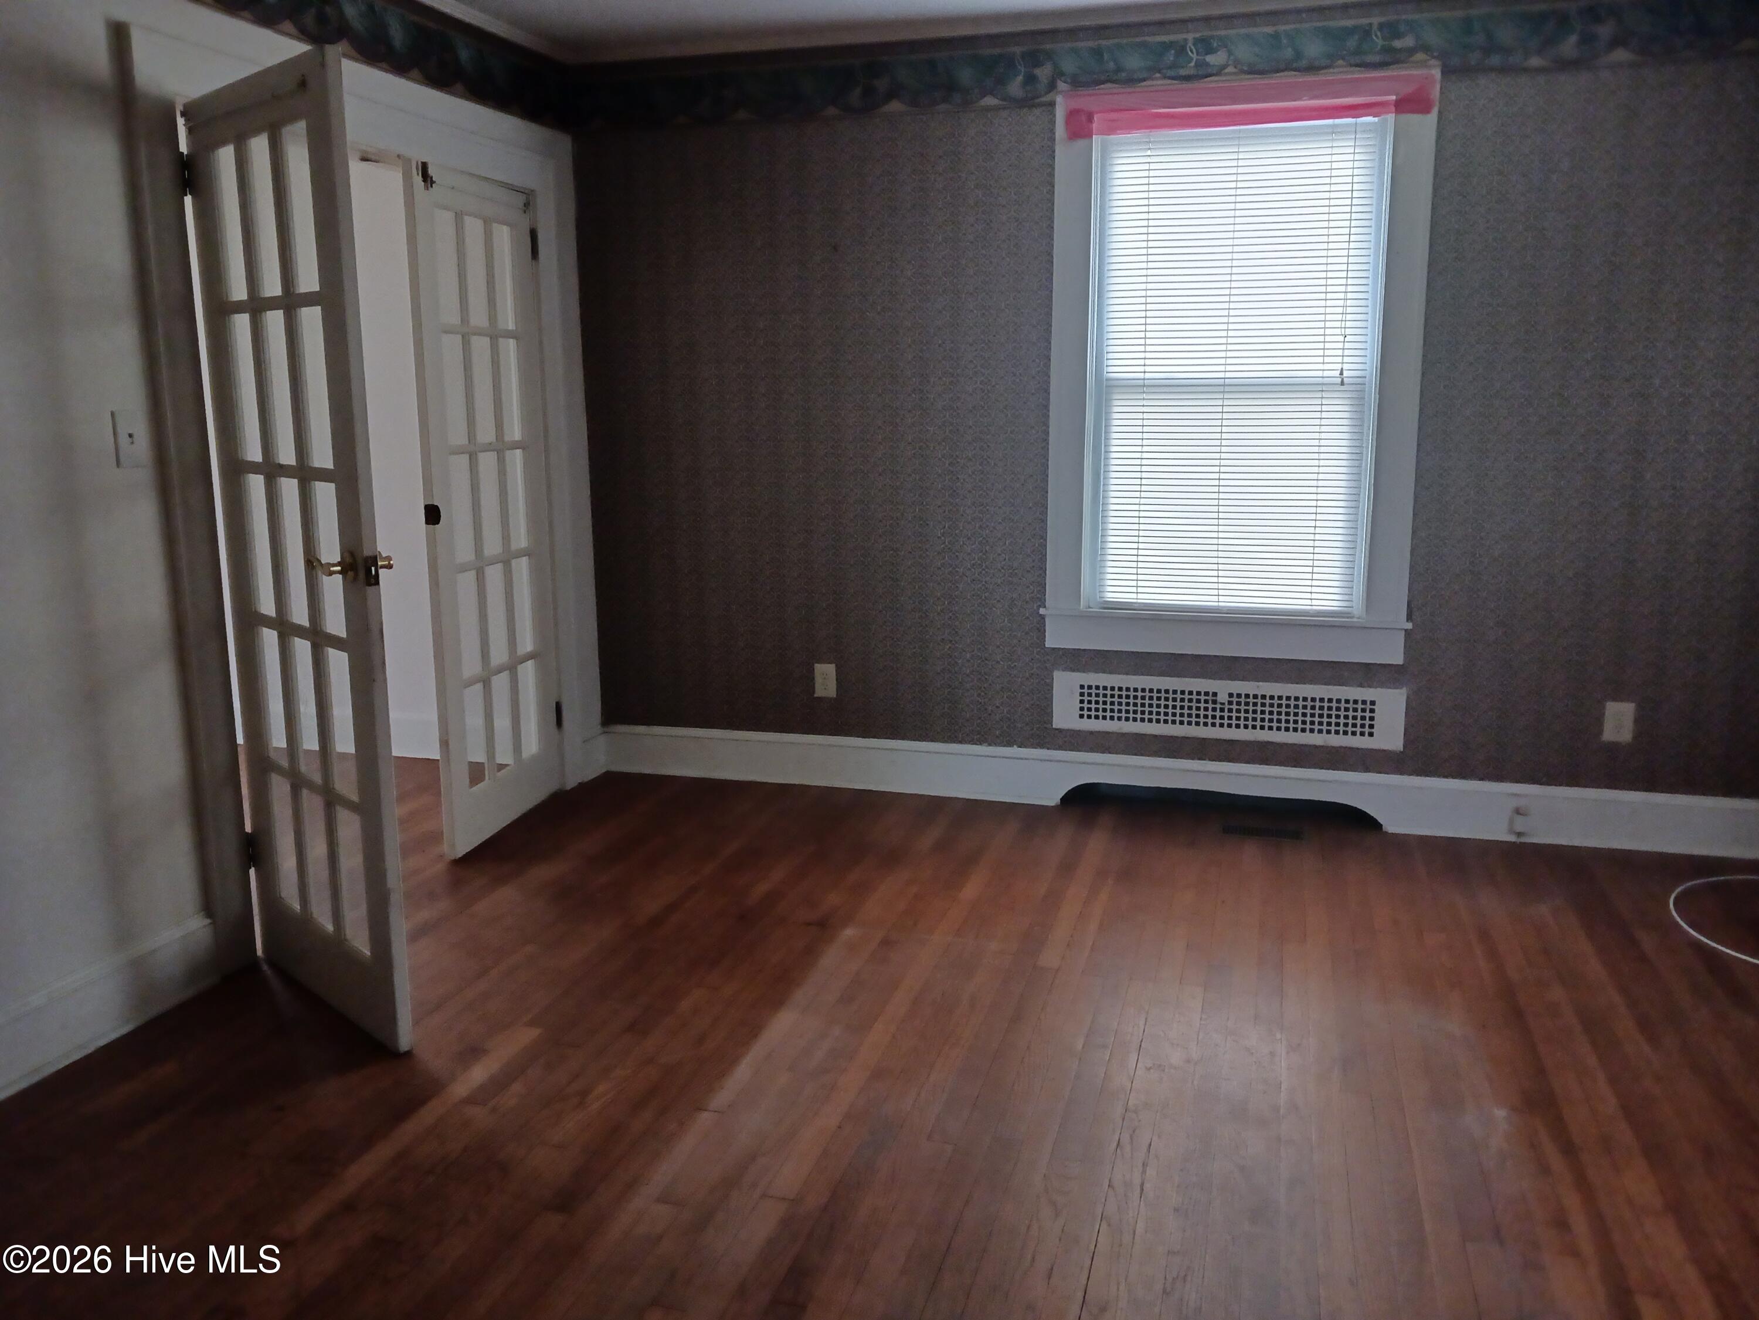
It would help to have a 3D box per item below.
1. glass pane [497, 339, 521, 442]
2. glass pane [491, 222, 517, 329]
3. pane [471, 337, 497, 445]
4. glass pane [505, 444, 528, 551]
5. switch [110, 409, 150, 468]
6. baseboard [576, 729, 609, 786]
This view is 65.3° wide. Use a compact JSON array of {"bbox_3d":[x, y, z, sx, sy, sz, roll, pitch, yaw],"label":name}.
[{"bbox_3d":[-1.177,-0.854,4.353,0.015,0.315,0.127,2,11,12],"label":"glass pane"},{"bbox_3d":[-1.179,-1.194,4.289,0.015,0.313,0.127,2,11,12],"label":"glass pane"},{"bbox_3d":[-1.214,-0.823,4.185,0.015,0.315,0.127,2,11,12],"label":"pane"},{"bbox_3d":[-1.175,-0.515,4.417,0.015,0.316,0.127,2,11,12],"label":"glass pane"},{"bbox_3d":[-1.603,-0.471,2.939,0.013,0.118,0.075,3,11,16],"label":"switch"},{"bbox_3d":[-1.048,0.341,4.989,0.020,0.174,0.187,3,11,16],"label":"baseboard"}]

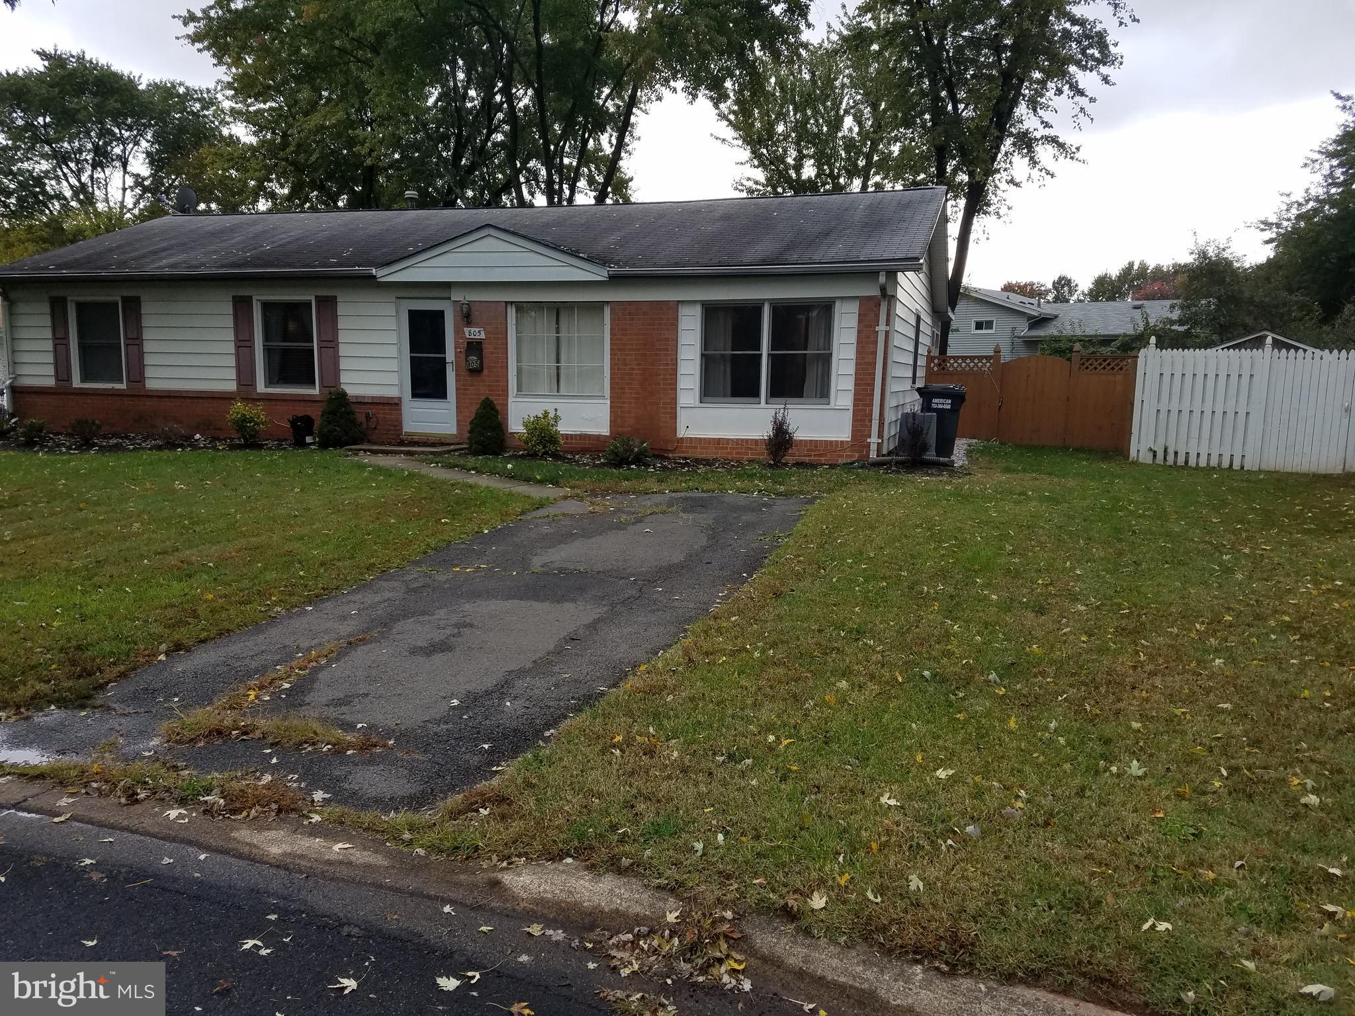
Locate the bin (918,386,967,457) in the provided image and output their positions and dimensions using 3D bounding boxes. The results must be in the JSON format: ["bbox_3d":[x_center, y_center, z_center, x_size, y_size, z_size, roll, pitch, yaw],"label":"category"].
[{"bbox_3d":[3.724,-1.224,14.350,0.710,1.050,0.620,3,8,17],"label":"bin"}]

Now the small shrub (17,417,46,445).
[{"bbox_3d":[-10.533,-1.252,16.600,0.420,0.440,0.420,3,8,17],"label":"small shrub"}]

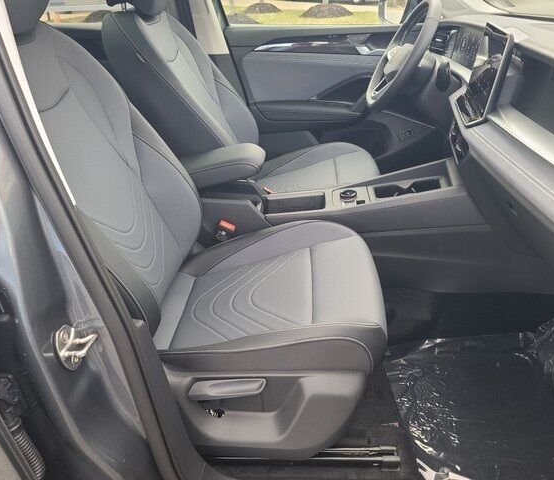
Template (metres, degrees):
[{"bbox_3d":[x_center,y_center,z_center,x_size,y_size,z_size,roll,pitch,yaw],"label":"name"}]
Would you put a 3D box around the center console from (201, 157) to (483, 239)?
[{"bbox_3d":[0.190,-0.112,1.462,0.825,0.170,0.220,-5,30,4],"label":"center console"}]

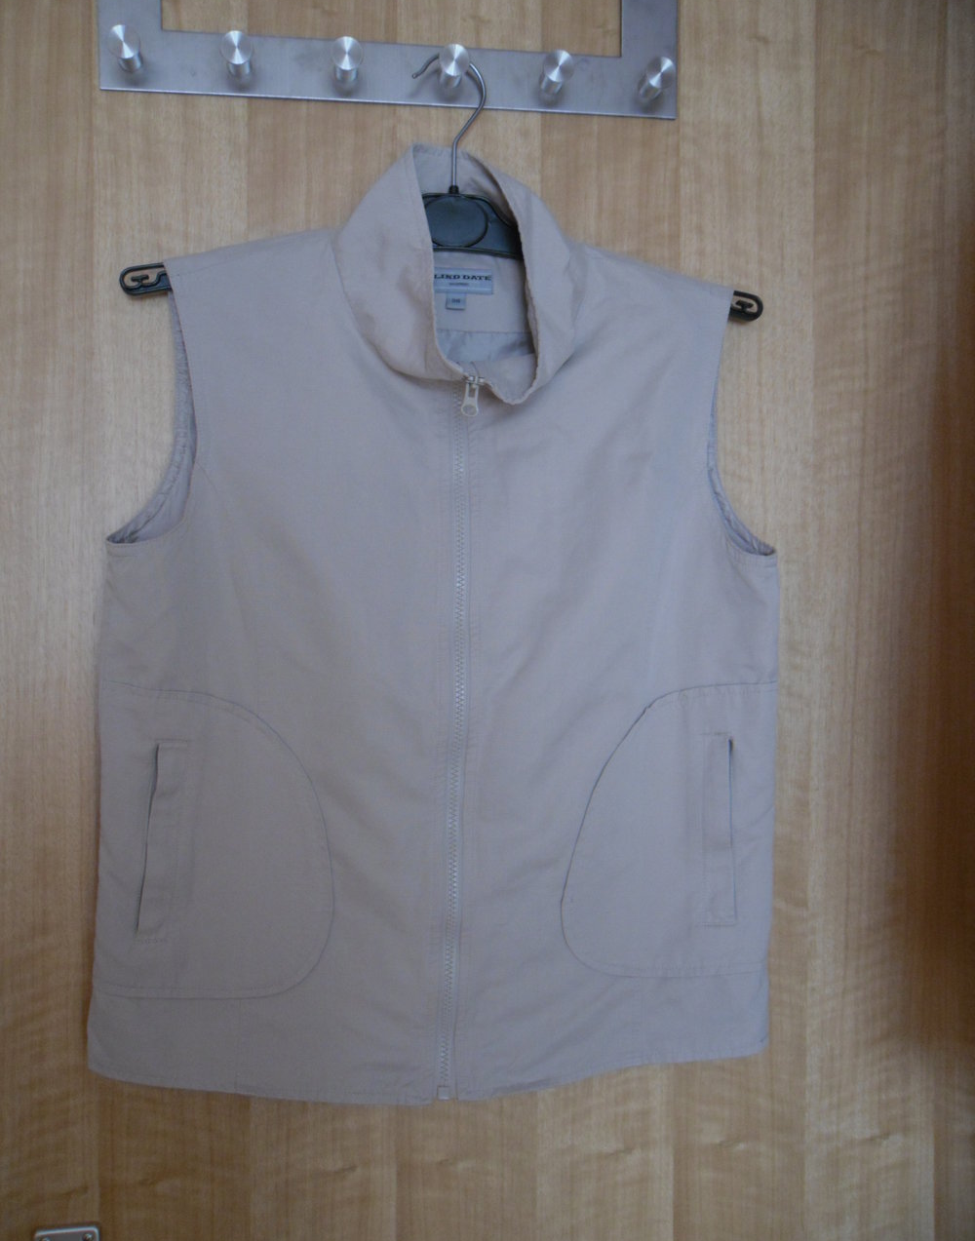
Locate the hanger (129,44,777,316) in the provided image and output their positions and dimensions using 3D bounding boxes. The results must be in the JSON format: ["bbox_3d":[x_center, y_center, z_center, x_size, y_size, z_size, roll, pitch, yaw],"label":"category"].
[{"bbox_3d":[-0.024,-0.290,1.116,0.430,0.172,0.025,0,2,-10],"label":"hanger"}]

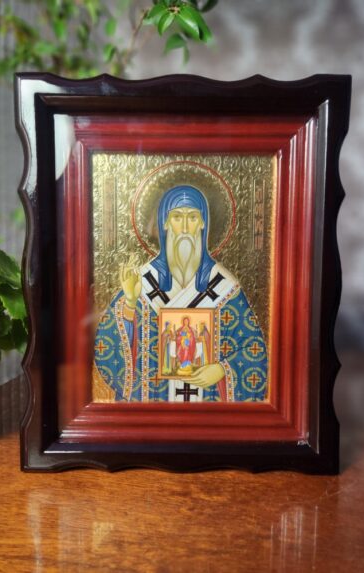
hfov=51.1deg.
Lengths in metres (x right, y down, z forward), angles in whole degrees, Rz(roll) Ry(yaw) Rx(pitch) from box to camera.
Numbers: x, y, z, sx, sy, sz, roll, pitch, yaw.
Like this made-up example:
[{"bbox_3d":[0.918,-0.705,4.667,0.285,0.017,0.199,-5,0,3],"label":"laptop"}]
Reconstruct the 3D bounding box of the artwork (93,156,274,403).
[{"bbox_3d":[0.002,-0.004,0.376,0.175,0.240,0.015,0,4,0],"label":"artwork"}]

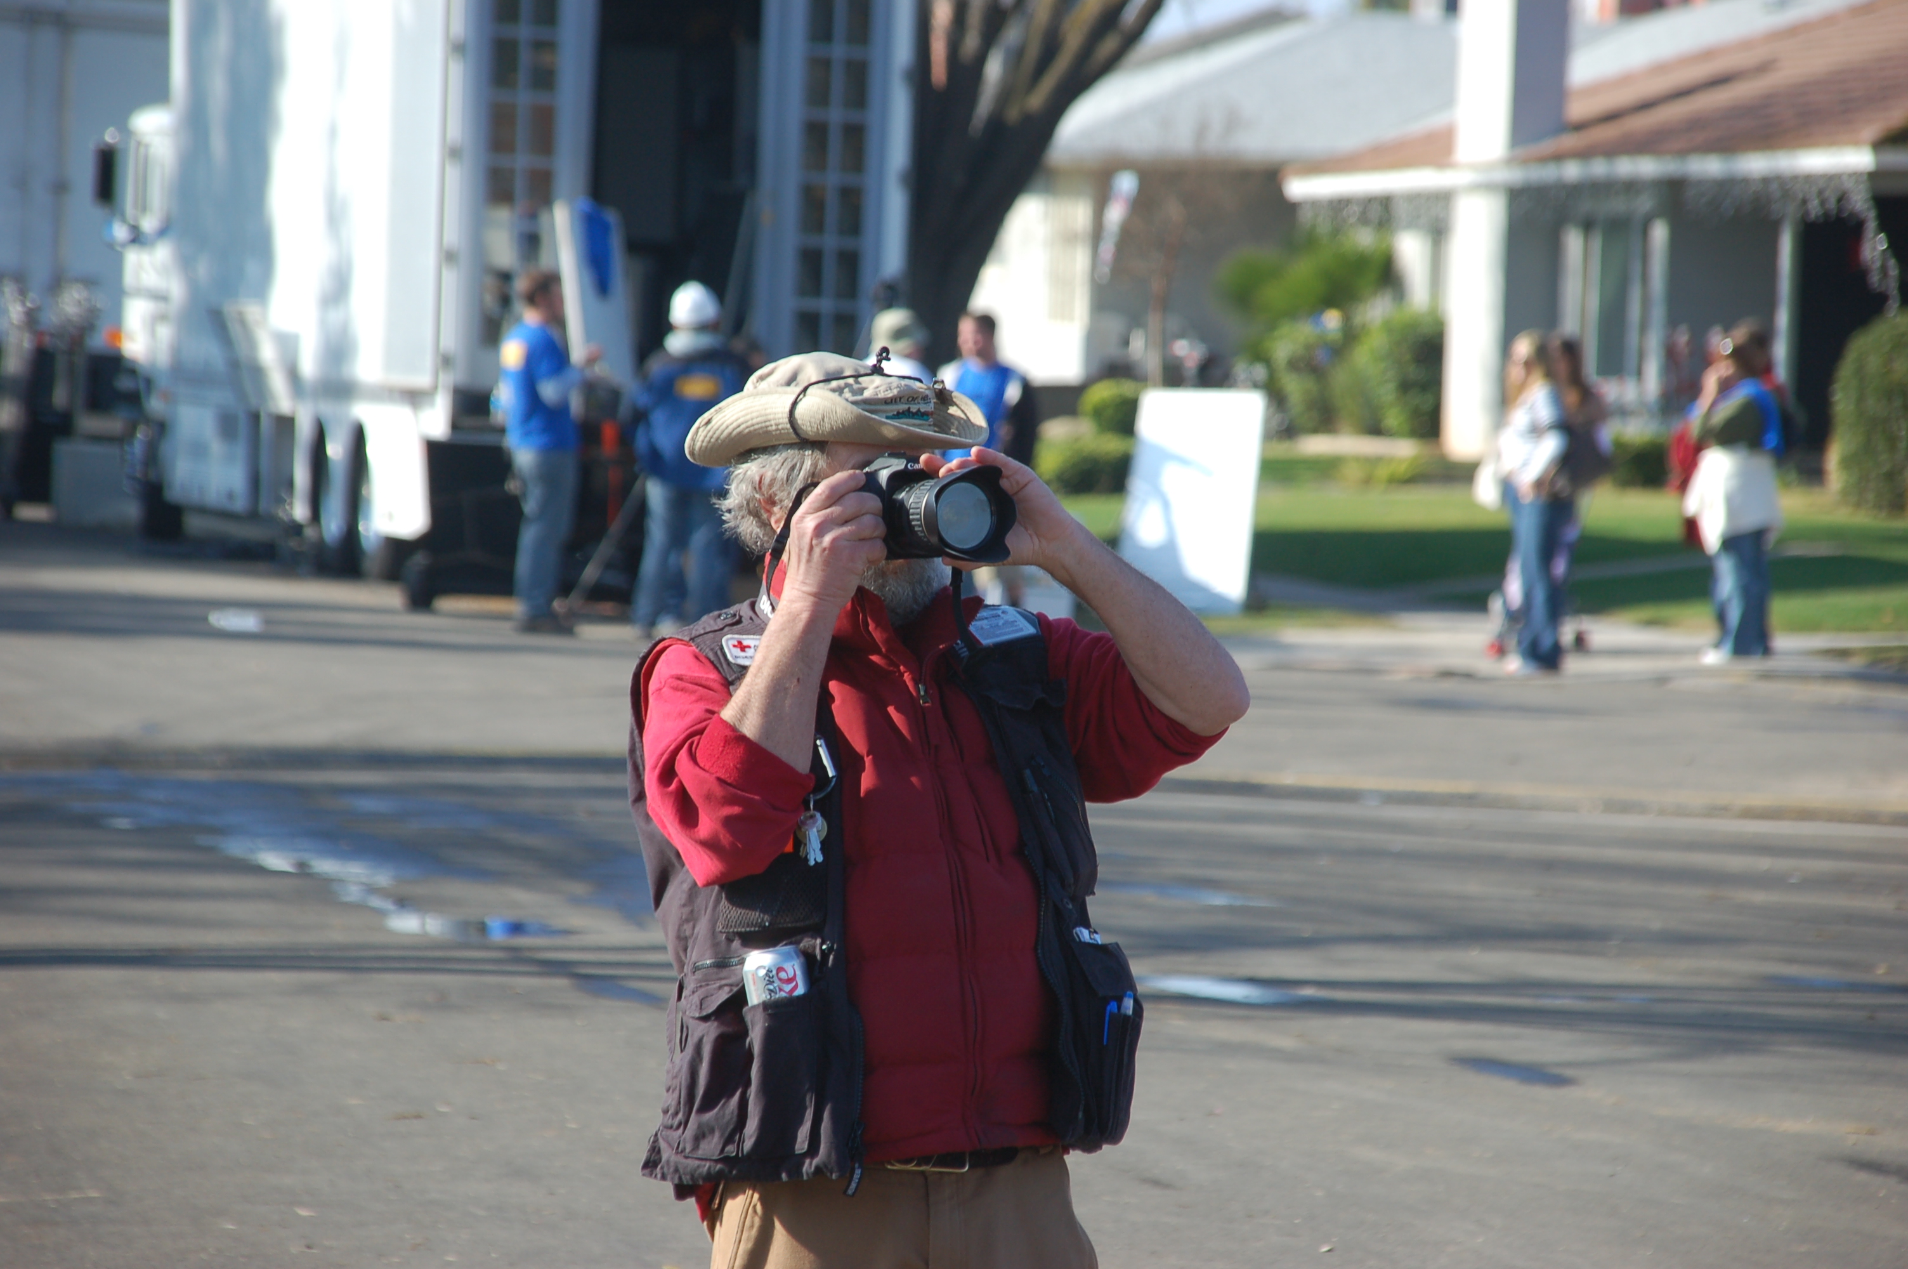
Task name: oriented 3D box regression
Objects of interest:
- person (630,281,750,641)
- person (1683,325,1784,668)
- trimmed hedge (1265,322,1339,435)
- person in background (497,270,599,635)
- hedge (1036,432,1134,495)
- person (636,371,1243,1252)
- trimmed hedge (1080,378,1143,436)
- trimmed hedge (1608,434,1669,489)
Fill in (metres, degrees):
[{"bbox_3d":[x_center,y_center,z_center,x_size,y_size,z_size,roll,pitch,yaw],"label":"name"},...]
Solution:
[{"bbox_3d":[-1.296,-0.864,53.000,0.620,1.780,0.420,2,2,3],"label":"person"},{"bbox_3d":[3.889,-0.691,53.300,0.500,1.670,0.500,2,2,-12],"label":"person"},{"bbox_3d":[2.701,-1.989,83.000,0.600,0.880,0.600,2,2,0],"label":"trimmed hedge"},{"bbox_3d":[-2.028,-0.904,53.200,0.480,1.790,0.500,2,2,-18],"label":"person in background"},{"bbox_3d":[0.982,-1.160,73.000,0.860,0.440,0.700,2,2,0],"label":"hedge"},{"bbox_3d":[-0.035,0.601,11.320,0.660,1.800,0.520,1,2,-25],"label":"person"},{"bbox_3d":[1.223,-1.619,78.000,0.620,0.500,0.600,2,2,0],"label":"trimmed hedge"},{"bbox_3d":[4.793,-1.212,75.000,0.580,0.400,0.500,2,2,0],"label":"trimmed hedge"}]

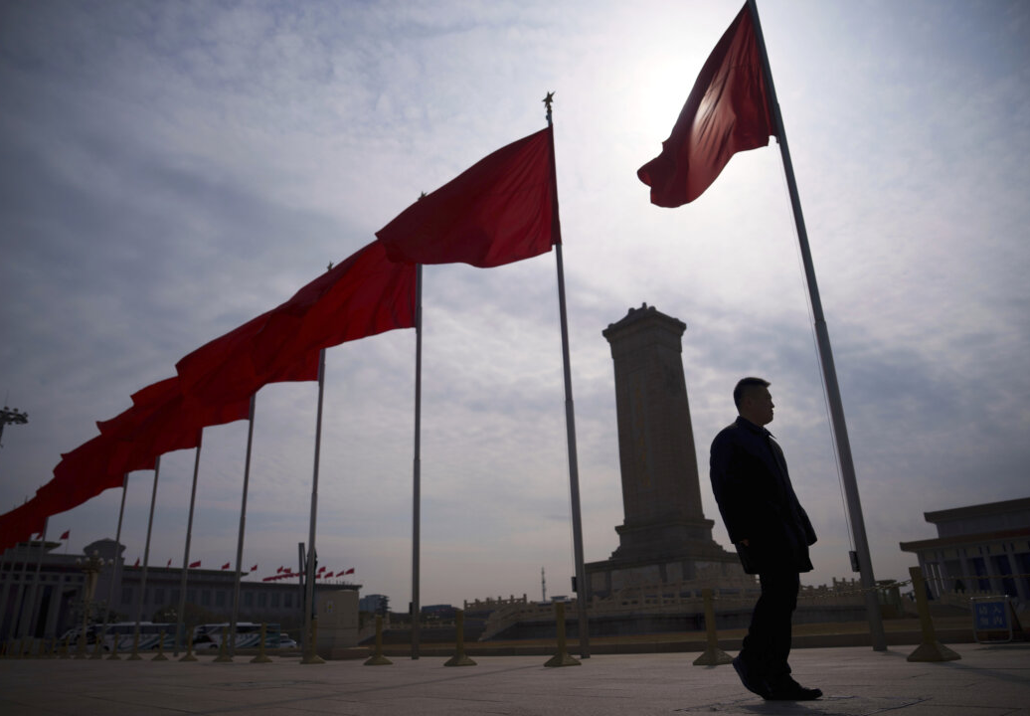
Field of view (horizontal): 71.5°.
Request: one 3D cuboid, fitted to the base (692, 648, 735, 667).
[{"bbox_3d":[2.041,3.044,7.292,0.310,0.170,0.310,17,-29,-40],"label":"base"}]

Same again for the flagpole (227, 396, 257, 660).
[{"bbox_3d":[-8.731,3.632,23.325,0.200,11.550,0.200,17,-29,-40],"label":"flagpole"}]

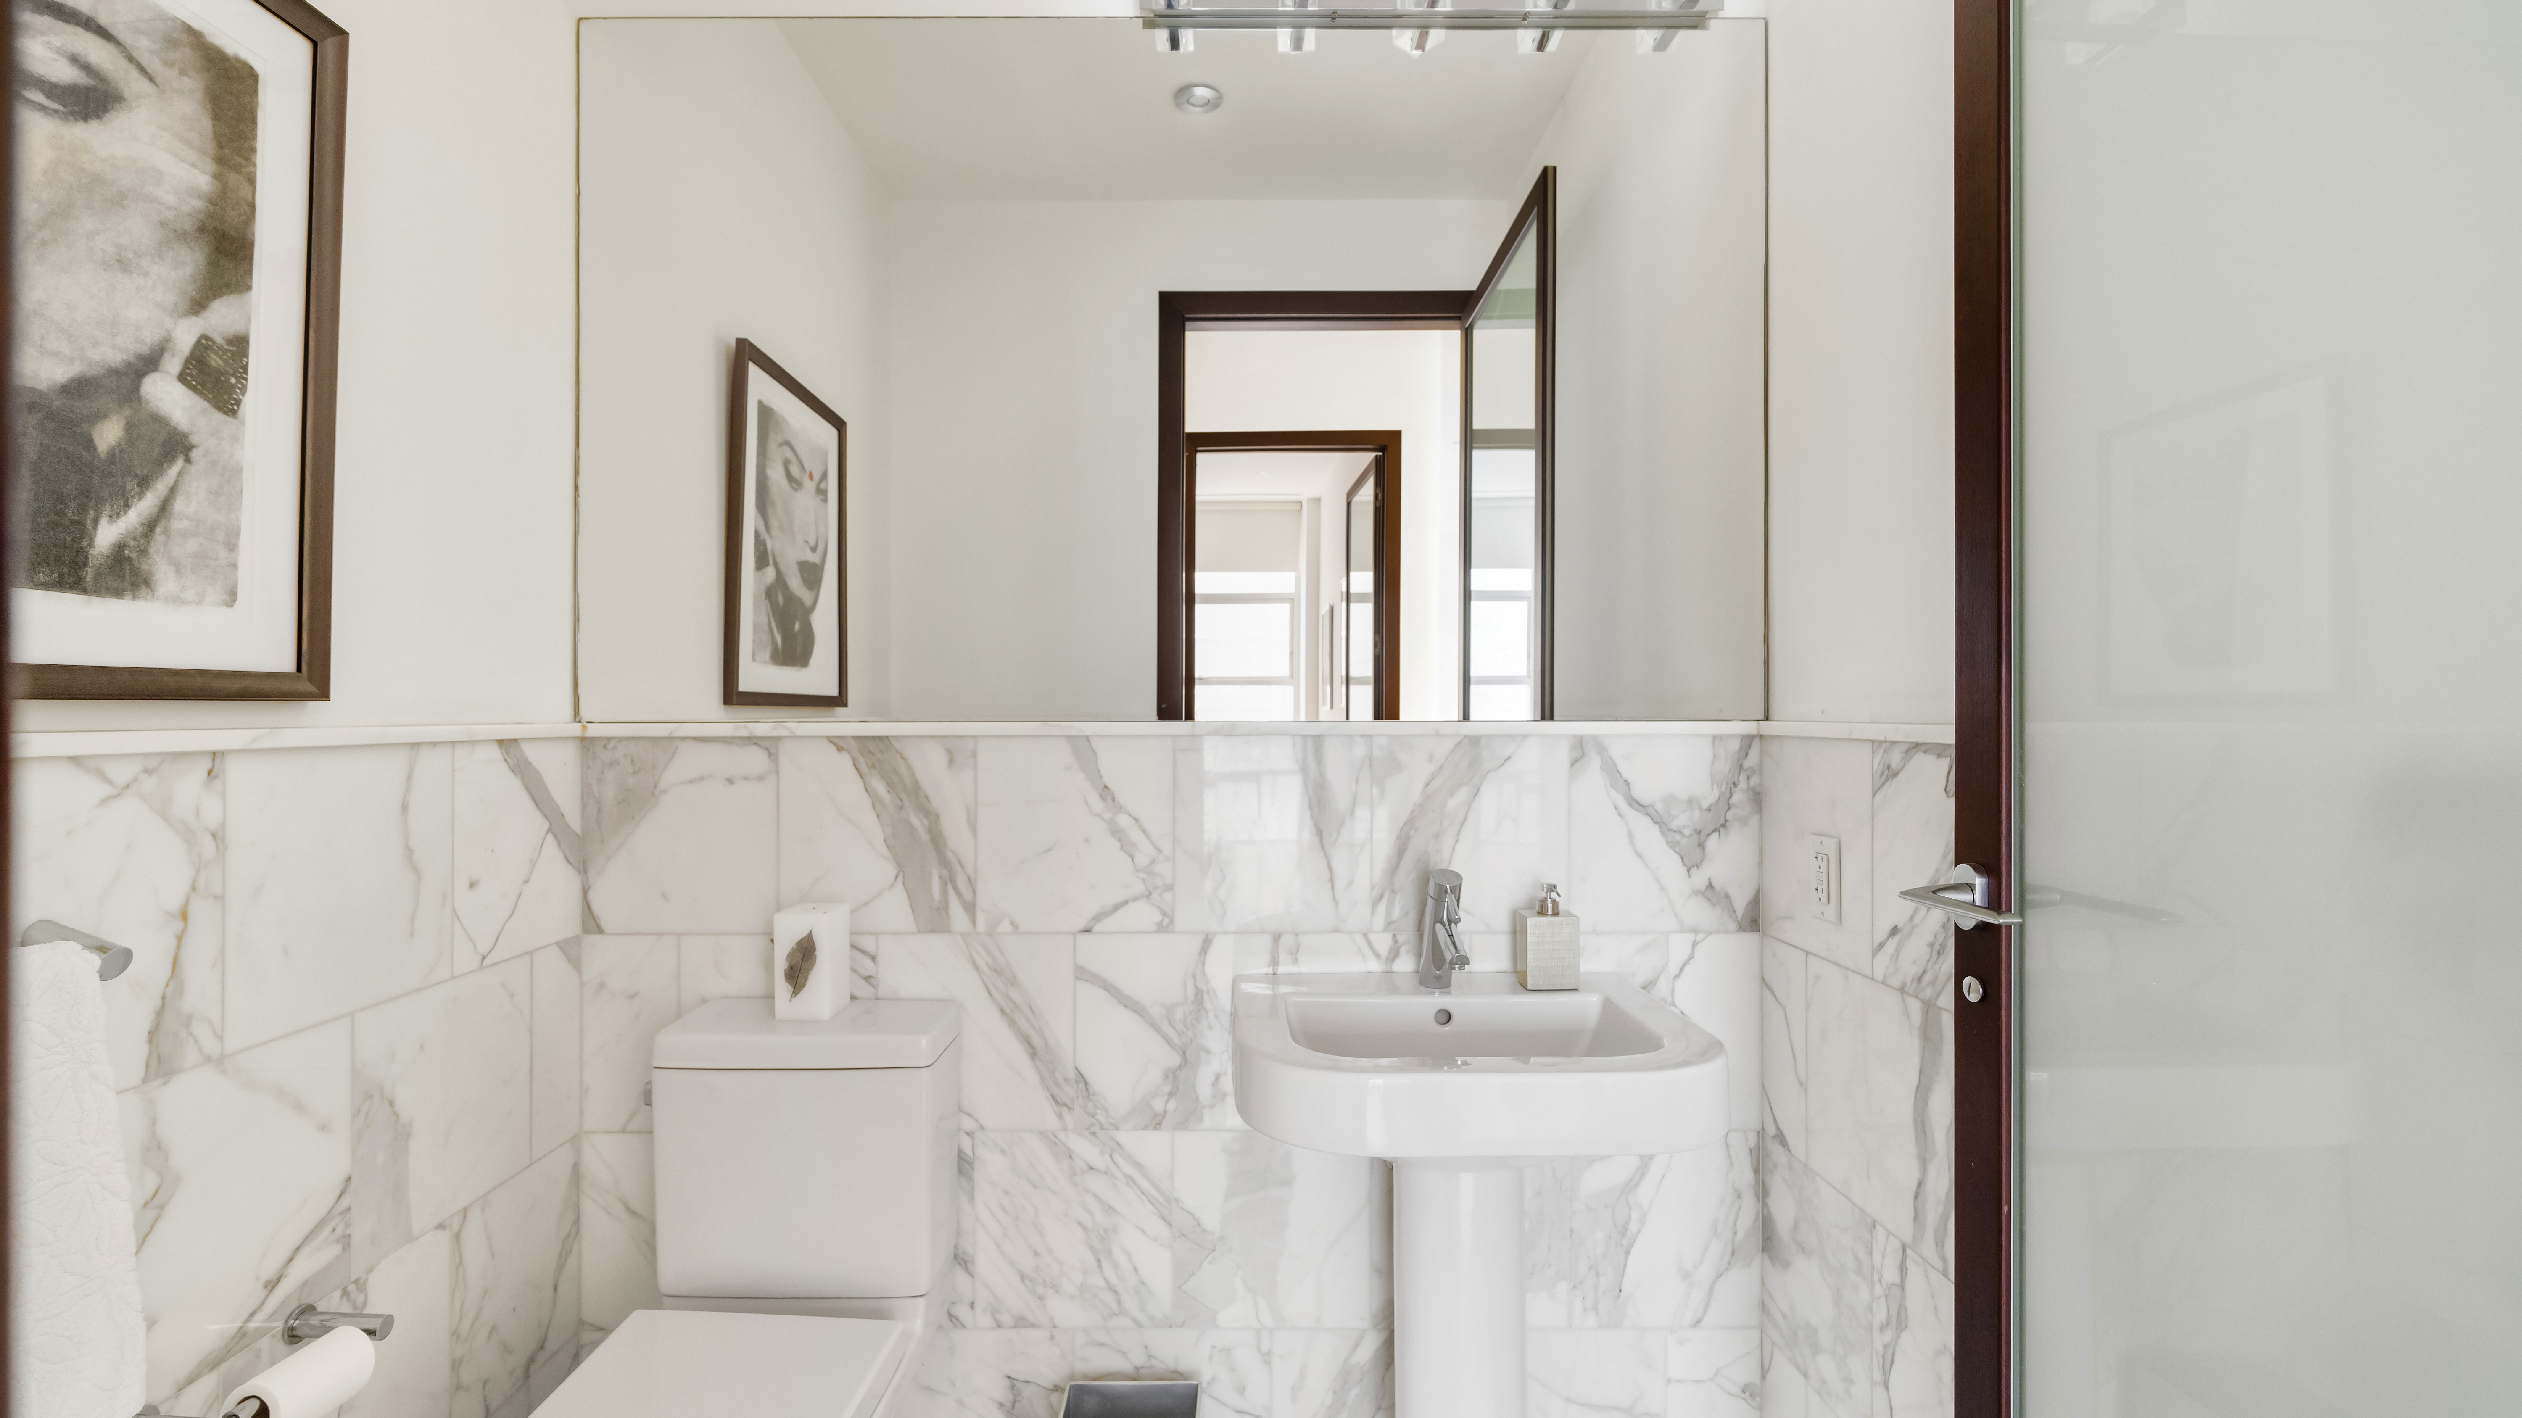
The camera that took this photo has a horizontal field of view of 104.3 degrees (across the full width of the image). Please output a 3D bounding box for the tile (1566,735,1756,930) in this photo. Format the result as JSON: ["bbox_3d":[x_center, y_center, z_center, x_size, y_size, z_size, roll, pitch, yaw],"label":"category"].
[{"bbox_3d":[0.625,0.196,1.518,0.295,0.304,0.012,0,0,0],"label":"tile"}]

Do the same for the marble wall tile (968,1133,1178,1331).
[{"bbox_3d":[-0.287,0.804,1.518,0.308,0.306,0.010,0,0,0],"label":"marble wall tile"}]

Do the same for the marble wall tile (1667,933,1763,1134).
[{"bbox_3d":[0.699,0.500,1.518,0.146,0.304,0.012,0,0,0],"label":"marble wall tile"}]

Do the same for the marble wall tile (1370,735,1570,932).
[{"bbox_3d":[0.324,0.194,1.520,0.305,0.304,0.015,0,0,0],"label":"marble wall tile"}]

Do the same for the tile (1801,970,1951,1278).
[{"bbox_3d":[0.787,0.498,1.246,0.015,0.304,0.290,0,0,-2],"label":"tile"}]

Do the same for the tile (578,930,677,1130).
[{"bbox_3d":[-0.973,0.500,1.518,0.152,0.305,0.010,0,0,0],"label":"tile"}]

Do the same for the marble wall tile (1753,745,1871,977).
[{"bbox_3d":[0.782,0.195,1.379,0.015,0.304,0.263,0,0,-2],"label":"marble wall tile"}]

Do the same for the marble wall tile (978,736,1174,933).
[{"bbox_3d":[-0.285,0.195,1.520,0.305,0.304,0.015,0,0,0],"label":"marble wall tile"}]

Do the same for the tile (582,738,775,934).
[{"bbox_3d":[-0.896,0.196,1.520,0.302,0.303,0.015,0,0,0],"label":"tile"}]

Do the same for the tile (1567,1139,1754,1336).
[{"bbox_3d":[0.623,0.804,1.520,0.295,0.305,0.015,0,0,0],"label":"tile"}]

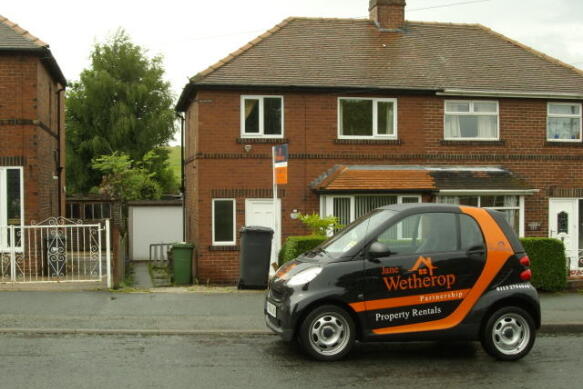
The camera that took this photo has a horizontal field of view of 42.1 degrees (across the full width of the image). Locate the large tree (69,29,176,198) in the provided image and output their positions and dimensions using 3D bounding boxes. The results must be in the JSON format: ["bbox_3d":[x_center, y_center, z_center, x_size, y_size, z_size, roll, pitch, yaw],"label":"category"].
[{"bbox_3d":[-7.945,-2.584,35.000,5.174,10.168,5.174,0,0,-12],"label":"large tree"}]

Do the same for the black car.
[{"bbox_3d":[1.080,0.863,8.100,2.695,1.530,1.570,2,0,-12],"label":"black car"}]

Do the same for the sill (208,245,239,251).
[{"bbox_3d":[-1.646,1.306,18.504,0.750,0.122,0.160,0,0,-12],"label":"sill"}]

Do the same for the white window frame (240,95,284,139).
[{"bbox_3d":[-0.735,-1.952,19.133,1.104,1.083,0.100,0,0,-12],"label":"white window frame"}]

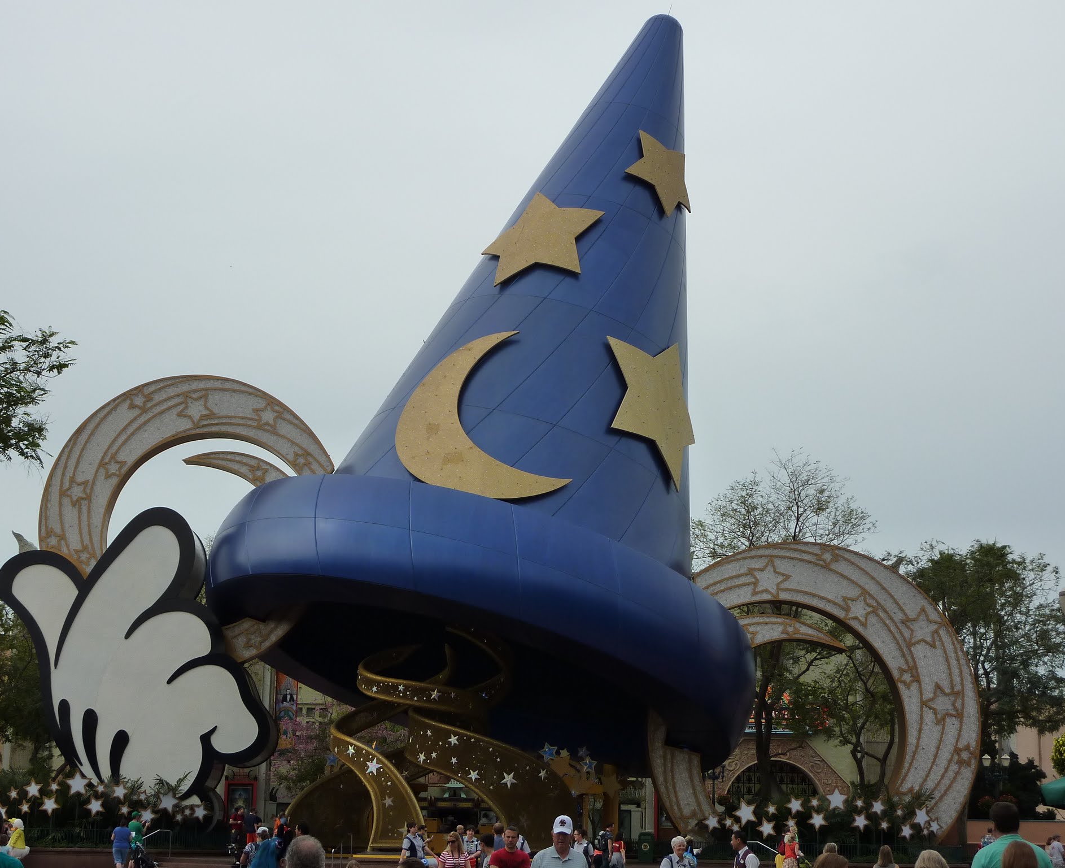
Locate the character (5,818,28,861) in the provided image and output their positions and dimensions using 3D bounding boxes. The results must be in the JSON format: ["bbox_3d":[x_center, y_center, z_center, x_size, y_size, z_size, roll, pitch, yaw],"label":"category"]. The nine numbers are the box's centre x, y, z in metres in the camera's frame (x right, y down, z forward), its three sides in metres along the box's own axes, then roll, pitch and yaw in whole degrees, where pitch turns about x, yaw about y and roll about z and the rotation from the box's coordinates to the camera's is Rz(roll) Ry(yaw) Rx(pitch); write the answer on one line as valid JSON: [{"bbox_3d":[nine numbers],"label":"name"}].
[{"bbox_3d":[-12.518,10.049,44.325,0.720,1.560,0.700,3,-12,-9],"label":"character"}]

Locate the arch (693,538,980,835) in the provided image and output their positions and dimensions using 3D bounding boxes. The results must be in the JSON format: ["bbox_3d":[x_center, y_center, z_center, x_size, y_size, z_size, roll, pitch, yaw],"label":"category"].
[{"bbox_3d":[10.937,10.260,70.966,13.300,12.200,1.100,3,-12,-10],"label":"arch"}]

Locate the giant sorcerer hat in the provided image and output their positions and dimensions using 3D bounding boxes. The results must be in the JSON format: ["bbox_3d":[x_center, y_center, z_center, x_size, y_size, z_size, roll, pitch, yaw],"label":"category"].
[{"bbox_3d":[1.667,-4.402,75.950,21.400,32.200,21.400,17,-22,-2],"label":"giant sorcerer hat"}]

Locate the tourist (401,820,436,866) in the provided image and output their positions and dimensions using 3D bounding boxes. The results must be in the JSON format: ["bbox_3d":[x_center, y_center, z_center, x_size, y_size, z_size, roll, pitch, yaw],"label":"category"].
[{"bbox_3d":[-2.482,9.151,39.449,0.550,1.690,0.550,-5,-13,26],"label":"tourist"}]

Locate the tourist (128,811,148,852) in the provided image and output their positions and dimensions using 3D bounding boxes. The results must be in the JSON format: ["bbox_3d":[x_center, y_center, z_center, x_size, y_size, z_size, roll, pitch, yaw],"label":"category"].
[{"bbox_3d":[-10.312,10.694,47.776,0.550,1.760,0.550,-11,-17,44],"label":"tourist"}]

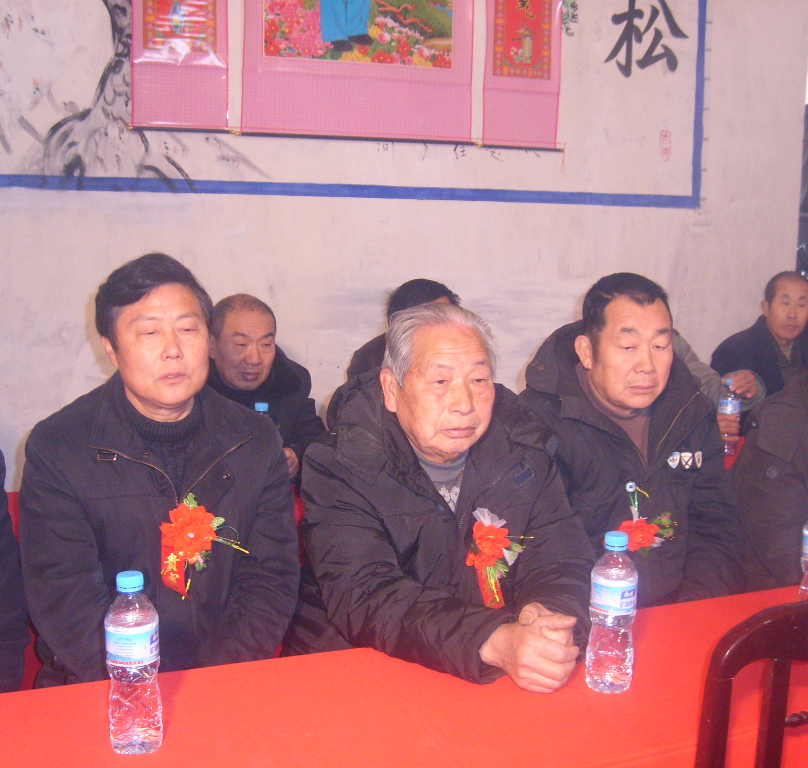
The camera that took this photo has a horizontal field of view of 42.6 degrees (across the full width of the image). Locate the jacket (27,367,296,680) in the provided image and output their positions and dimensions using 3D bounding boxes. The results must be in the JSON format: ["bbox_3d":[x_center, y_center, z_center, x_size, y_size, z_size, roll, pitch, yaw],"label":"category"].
[{"bbox_3d":[-0.385,0.310,1.668,0.480,0.670,0.370,-2,7,-19],"label":"jacket"}]

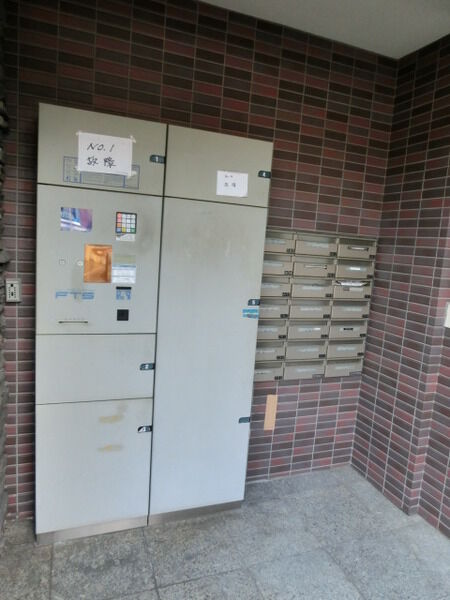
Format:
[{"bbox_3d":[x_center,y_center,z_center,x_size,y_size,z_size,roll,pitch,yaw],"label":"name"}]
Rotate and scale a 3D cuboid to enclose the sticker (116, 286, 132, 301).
[{"bbox_3d":[-0.441,-0.029,1.798,0.065,0.059,0.005,1,8,-21],"label":"sticker"}]

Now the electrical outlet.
[{"bbox_3d":[-0.932,-0.044,1.834,0.059,0.106,0.025,1,8,-21],"label":"electrical outlet"}]

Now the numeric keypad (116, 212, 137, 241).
[{"bbox_3d":[-0.419,-0.310,1.760,0.089,0.121,0.005,1,8,-21],"label":"numeric keypad"}]

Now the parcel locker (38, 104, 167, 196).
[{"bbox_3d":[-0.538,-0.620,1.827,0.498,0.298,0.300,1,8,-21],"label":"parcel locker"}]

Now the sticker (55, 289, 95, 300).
[{"bbox_3d":[-0.624,-0.020,1.729,0.152,0.036,0.005,1,8,-21],"label":"sticker"}]

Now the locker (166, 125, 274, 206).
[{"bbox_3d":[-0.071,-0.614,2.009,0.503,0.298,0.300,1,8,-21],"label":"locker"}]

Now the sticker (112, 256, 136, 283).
[{"bbox_3d":[-0.434,-0.133,1.784,0.103,0.125,0.005,1,8,-21],"label":"sticker"}]

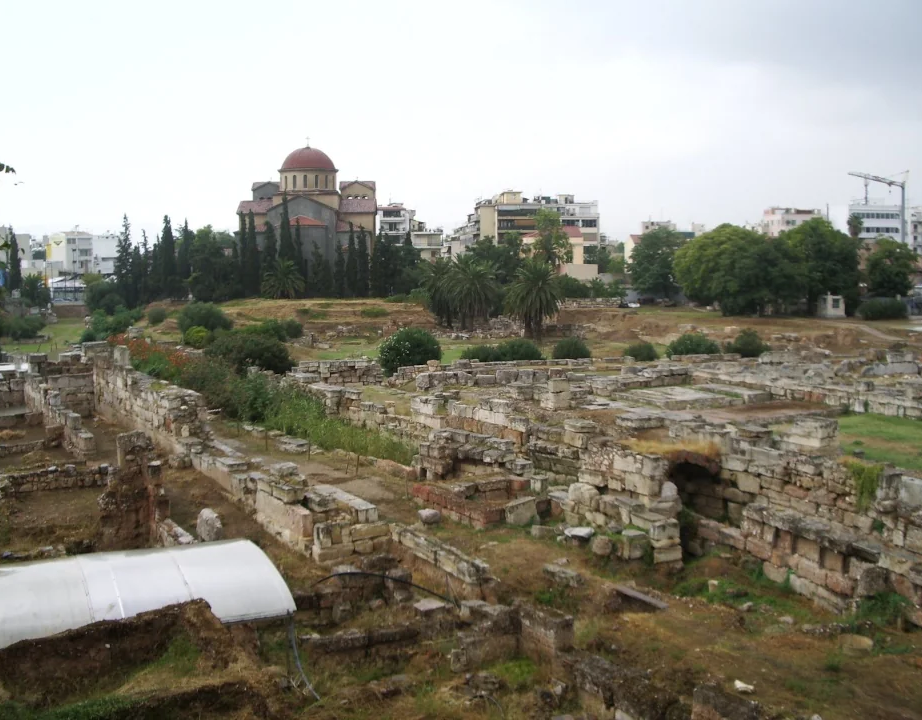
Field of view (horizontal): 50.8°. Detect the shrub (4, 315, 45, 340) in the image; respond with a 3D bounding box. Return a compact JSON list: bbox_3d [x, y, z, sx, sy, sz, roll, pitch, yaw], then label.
[{"bbox_3d":[-44.972,-3.348,100.000,4.330,2.680,3.680,0,4,0],"label":"shrub"}]

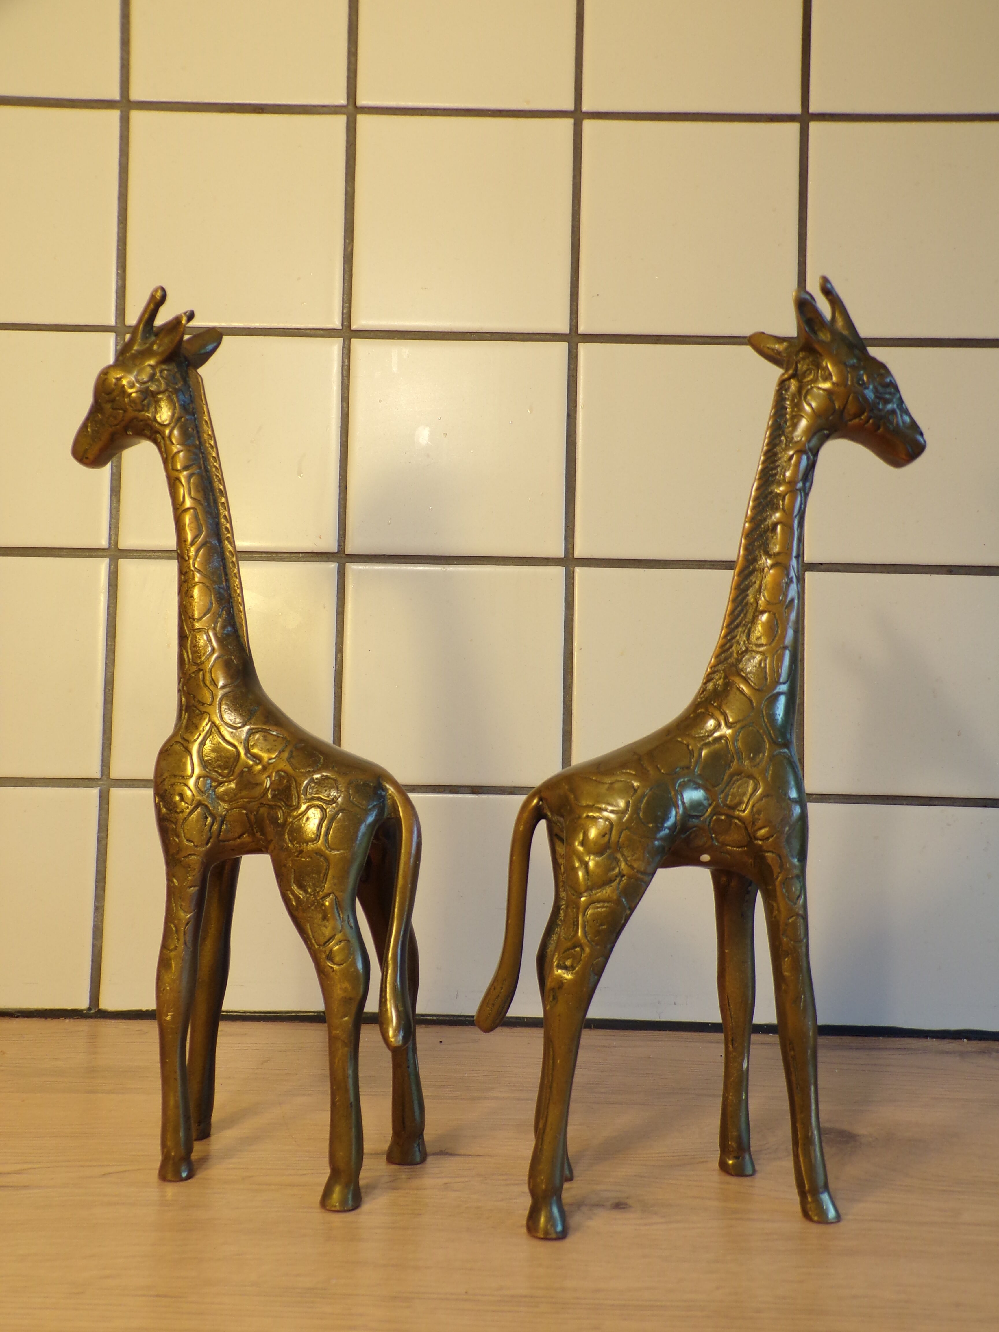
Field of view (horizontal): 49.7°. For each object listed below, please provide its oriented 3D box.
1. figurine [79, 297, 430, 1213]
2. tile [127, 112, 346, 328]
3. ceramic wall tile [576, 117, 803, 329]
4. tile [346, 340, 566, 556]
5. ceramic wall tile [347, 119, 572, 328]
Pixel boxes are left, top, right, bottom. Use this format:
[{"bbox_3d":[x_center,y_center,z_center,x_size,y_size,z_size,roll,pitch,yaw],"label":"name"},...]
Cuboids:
[{"bbox_3d":[-0.082,0.015,0.342,0.126,0.277,0.048,1,-2,15],"label":"figurine"},{"bbox_3d":[-0.121,-0.206,0.501,0.100,0.100,0.007,1,-2,0],"label":"tile"},{"bbox_3d":[0.087,-0.202,0.500,0.100,0.100,0.007,1,-2,0],"label":"ceramic wall tile"},{"bbox_3d":[-0.019,-0.100,0.497,0.100,0.100,0.007,1,-2,0],"label":"tile"},{"bbox_3d":[-0.017,-0.204,0.501,0.100,0.100,0.007,1,-2,0],"label":"ceramic wall tile"}]

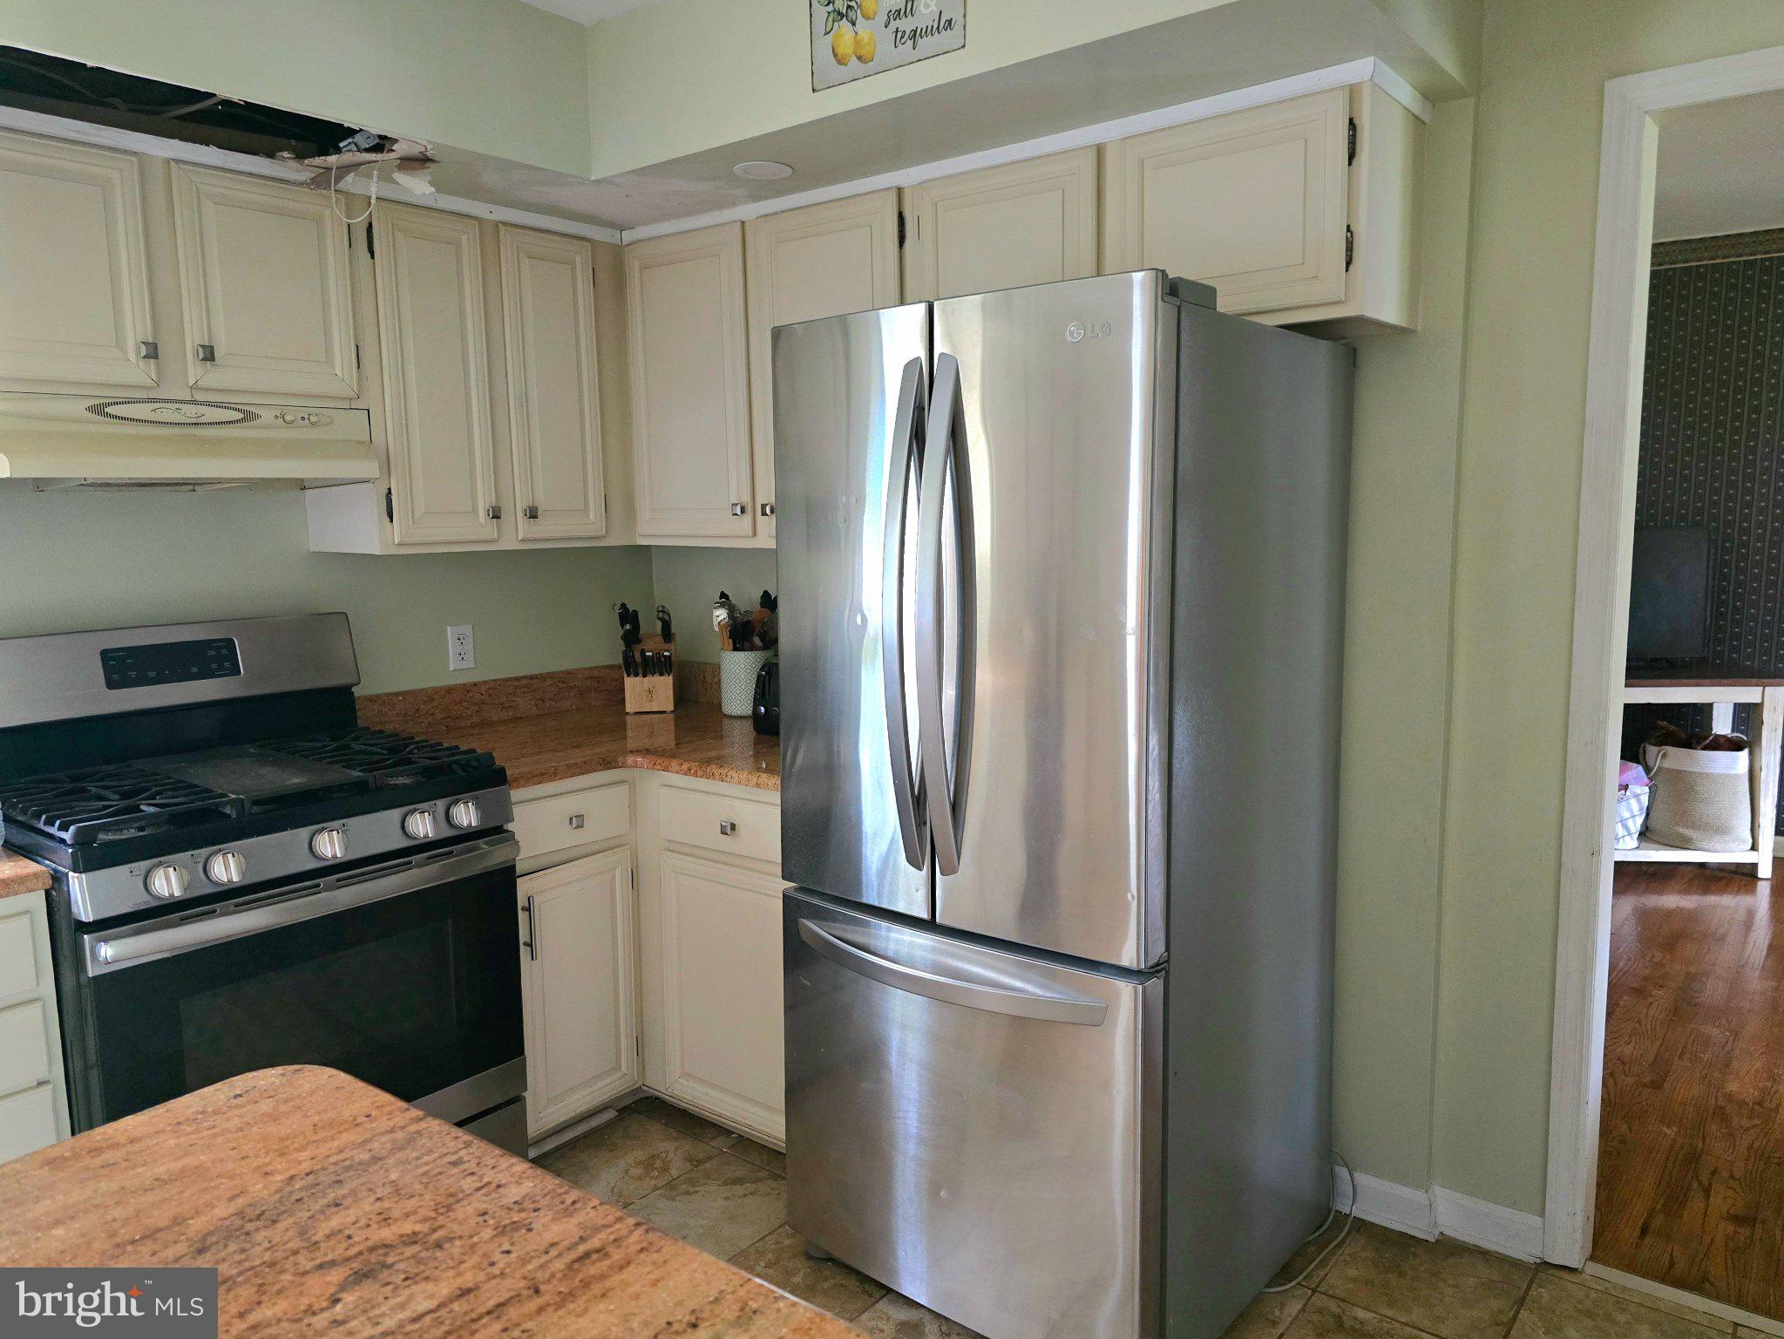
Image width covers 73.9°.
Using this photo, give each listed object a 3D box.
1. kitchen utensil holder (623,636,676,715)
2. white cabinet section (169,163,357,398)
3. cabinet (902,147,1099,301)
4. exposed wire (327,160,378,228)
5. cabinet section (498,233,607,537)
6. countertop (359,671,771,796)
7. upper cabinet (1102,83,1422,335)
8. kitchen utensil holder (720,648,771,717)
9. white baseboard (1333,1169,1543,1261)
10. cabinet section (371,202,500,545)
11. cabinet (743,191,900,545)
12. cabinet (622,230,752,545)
[{"bbox_3d":[-0.686,0.011,3.407,0.130,0.202,0.170,-1,8,-5],"label":"kitchen utensil holder"},{"bbox_3d":[-1.360,-0.767,2.452,0.333,0.421,0.337,5,10,38],"label":"white cabinet section"},{"bbox_3d":[0.311,-0.843,2.501,0.460,0.366,0.325,6,10,38],"label":"cabinet"},{"bbox_3d":[-1.083,-0.963,2.389,0.070,0.155,0.125,6,10,38],"label":"exposed wire"},{"bbox_3d":[-0.948,-0.692,2.985,0.333,0.729,0.266,5,10,38],"label":"cabinet section"},{"bbox_3d":[-0.564,0.148,2.896,1.220,0.145,1.010,6,10,38],"label":"countertop"},{"bbox_3d":[0.686,-0.807,2.208,0.485,0.366,0.330,6,10,38],"label":"upper cabinet"},{"bbox_3d":[-0.400,0.034,3.221,0.136,0.170,0.136,-1,7,0],"label":"kitchen utensil holder"},{"bbox_3d":[1.090,1.095,2.388,0.385,0.100,0.055,6,10,38],"label":"white baseboard"},{"bbox_3d":[-1.140,-0.656,2.745,0.333,0.729,0.261,5,10,38],"label":"cabinet section"},{"bbox_3d":[-0.056,-0.680,2.817,0.460,0.768,0.325,6,10,38],"label":"cabinet"},{"bbox_3d":[-0.409,-0.714,3.093,0.440,0.768,0.325,6,10,38],"label":"cabinet"}]

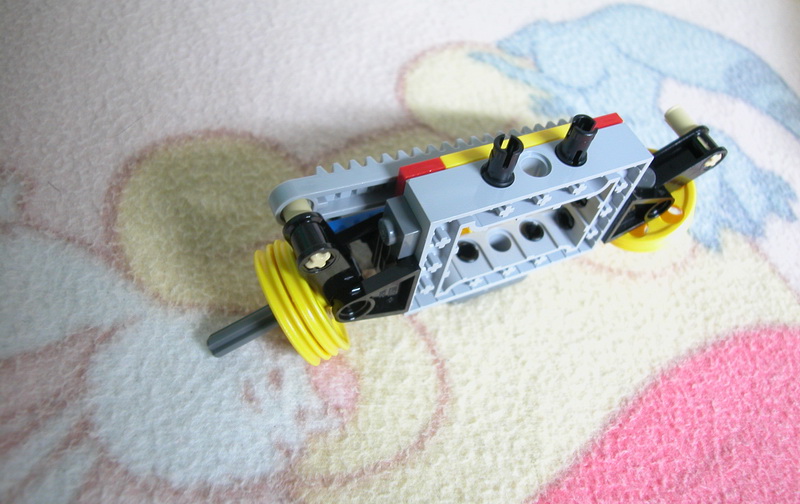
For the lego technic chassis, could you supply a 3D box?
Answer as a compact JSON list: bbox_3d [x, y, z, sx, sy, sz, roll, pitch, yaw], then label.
[{"bbox_3d":[0.017,-0.007,0.131,0.117,0.047,0.026,-17,60,-19],"label":"lego technic chassis"}]

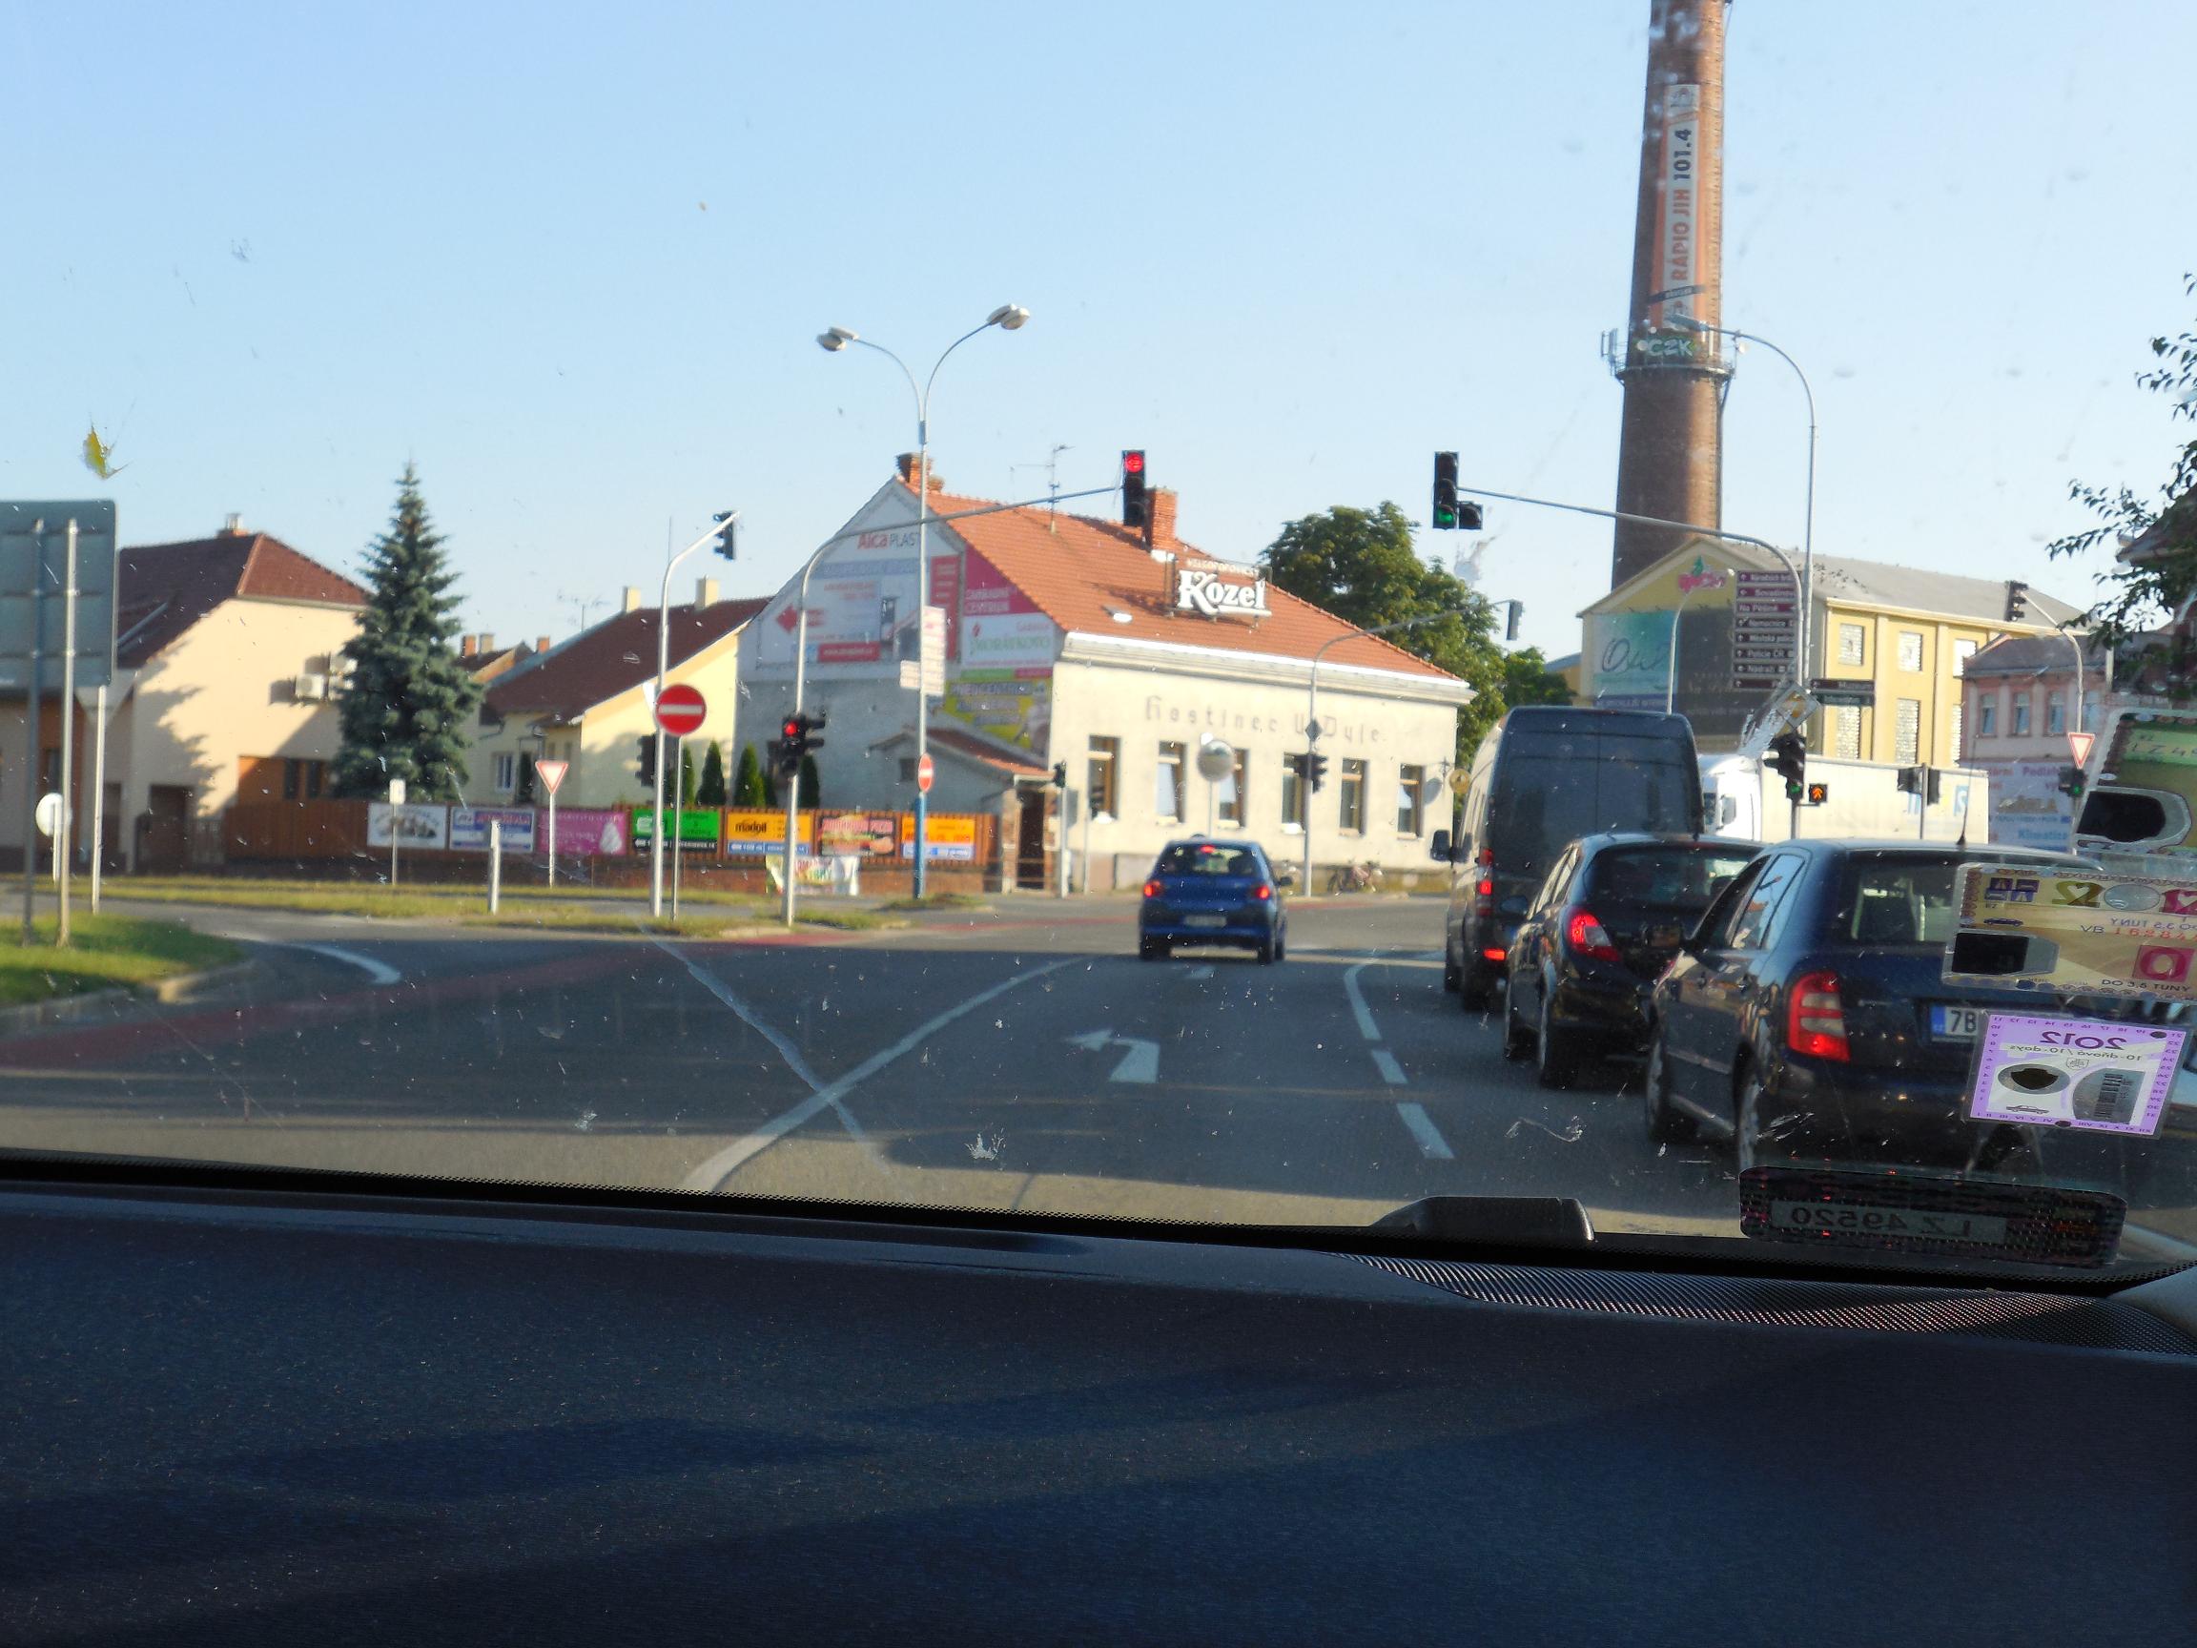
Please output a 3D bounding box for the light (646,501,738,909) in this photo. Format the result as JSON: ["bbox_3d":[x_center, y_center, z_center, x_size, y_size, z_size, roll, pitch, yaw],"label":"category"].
[{"bbox_3d":[-5.979,-1.761,46.450,0.600,6.275,4.236,2,-1,7],"label":"light"}]

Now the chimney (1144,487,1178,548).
[{"bbox_3d":[1.466,-7.265,74.436,0.420,1.500,0.850,1,-1,40],"label":"chimney"}]

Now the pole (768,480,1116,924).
[{"bbox_3d":[-2.097,-1.578,42.334,4.625,6.102,0.500,2,-1,6],"label":"pole"}]

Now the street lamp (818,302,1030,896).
[{"bbox_3d":[-3.297,-4.093,58.581,5.100,10.937,0.450,1,-1,39],"label":"street lamp"}]

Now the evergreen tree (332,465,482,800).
[{"bbox_3d":[-14.260,-3.200,64.563,3.200,8.435,3.200,2,-1,0],"label":"evergreen tree"}]

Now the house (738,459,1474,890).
[{"bbox_3d":[0.448,-3.178,73.936,10.200,9.600,15.900,1,-1,40],"label":"house"}]

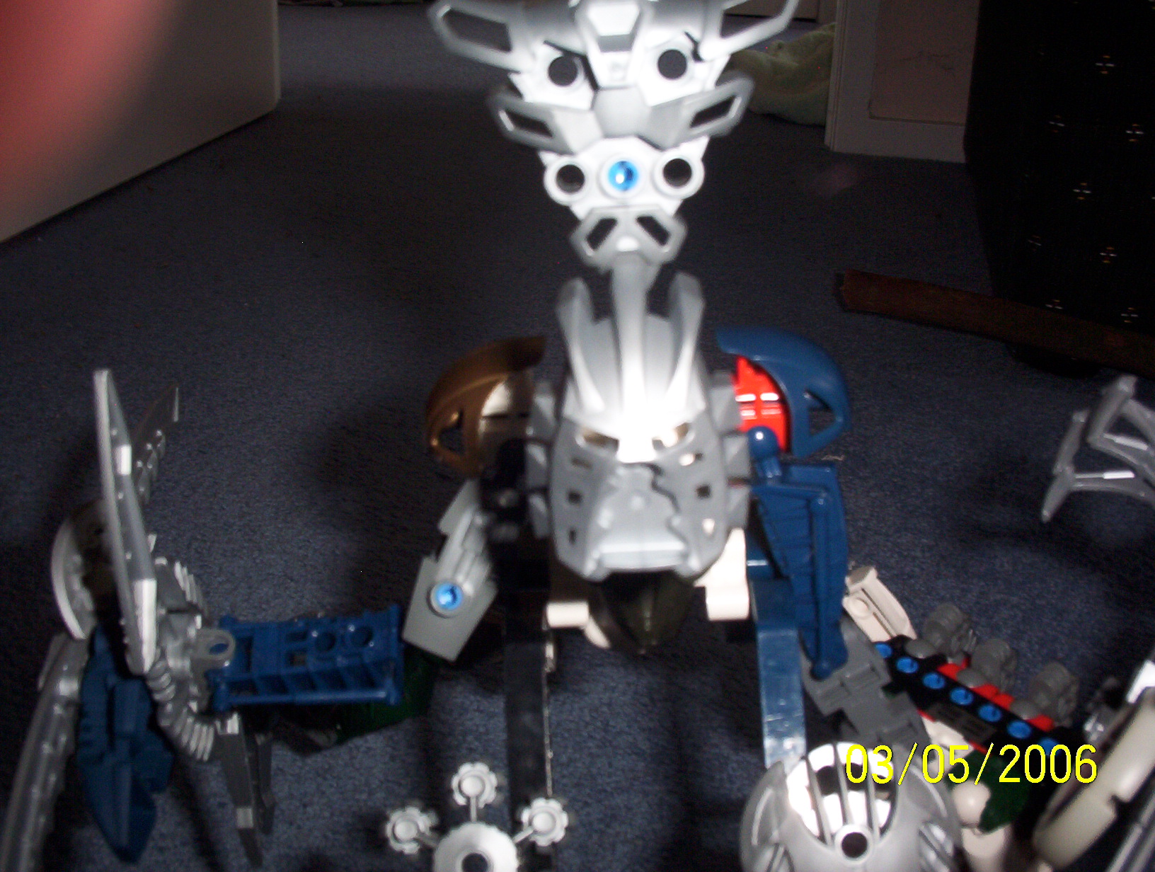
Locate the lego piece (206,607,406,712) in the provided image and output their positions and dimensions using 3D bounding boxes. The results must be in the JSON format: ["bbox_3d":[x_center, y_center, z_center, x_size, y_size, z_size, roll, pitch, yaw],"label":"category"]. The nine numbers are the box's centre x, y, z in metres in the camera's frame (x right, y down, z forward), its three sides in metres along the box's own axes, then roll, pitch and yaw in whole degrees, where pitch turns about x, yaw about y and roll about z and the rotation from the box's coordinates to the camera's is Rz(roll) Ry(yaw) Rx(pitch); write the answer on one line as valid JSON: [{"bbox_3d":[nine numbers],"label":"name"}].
[{"bbox_3d":[-0.058,0.047,0.281,0.041,0.013,0.022,-2,59,-5],"label":"lego piece"}]

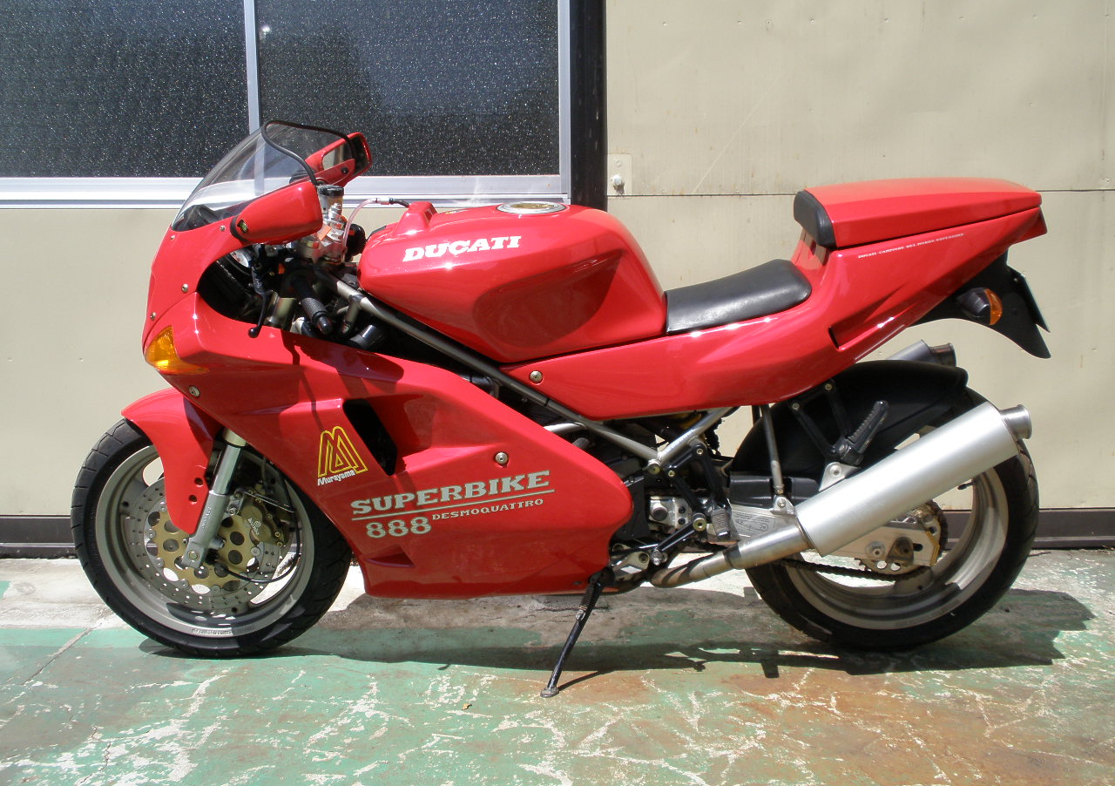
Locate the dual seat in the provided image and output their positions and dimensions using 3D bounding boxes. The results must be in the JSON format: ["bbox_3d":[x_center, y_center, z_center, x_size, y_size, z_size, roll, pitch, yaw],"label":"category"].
[{"bbox_3d":[0.558,-0.277,2.346,0.700,0.265,0.290,0,19,0],"label":"dual seat"}]

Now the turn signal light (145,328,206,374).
[{"bbox_3d":[-0.715,-0.079,2.238,0.120,0.085,0.100,-9,21,-23],"label":"turn signal light"}]

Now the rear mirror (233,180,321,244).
[{"bbox_3d":[-0.485,-0.308,2.041,0.160,0.095,0.140,-6,20,-14],"label":"rear mirror"}]

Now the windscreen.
[{"bbox_3d":[-0.583,-0.422,2.292,0.340,0.220,0.420,0,19,0],"label":"windscreen"}]

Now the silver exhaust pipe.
[{"bbox_3d":[0.556,0.241,2.346,0.803,0.133,0.130,-30,13,16],"label":"silver exhaust pipe"}]

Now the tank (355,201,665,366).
[{"bbox_3d":[-0.087,-0.233,2.360,0.600,0.290,0.360,0,19,0],"label":"tank"}]

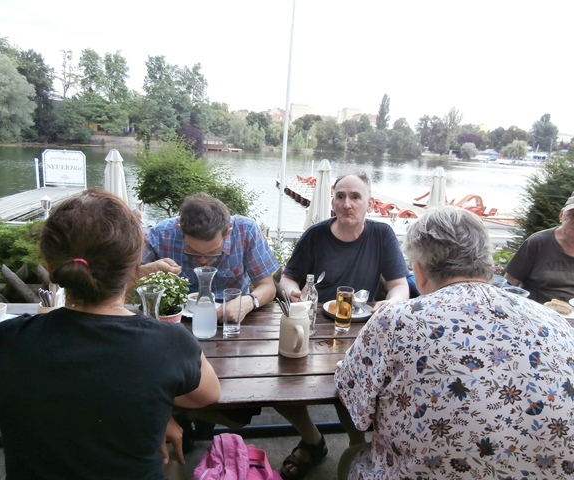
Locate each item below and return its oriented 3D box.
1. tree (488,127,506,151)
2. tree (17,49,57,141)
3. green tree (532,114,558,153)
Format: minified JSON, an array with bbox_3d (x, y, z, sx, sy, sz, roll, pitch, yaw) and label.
[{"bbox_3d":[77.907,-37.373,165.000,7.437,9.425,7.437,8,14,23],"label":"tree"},{"bbox_3d":[-38.724,-22.383,68.727,6.328,14.123,6.011,3,12,0],"label":"tree"},{"bbox_3d":[101.561,-41.808,175.000,10.649,15.764,10.649,10,14,28],"label":"green tree"}]

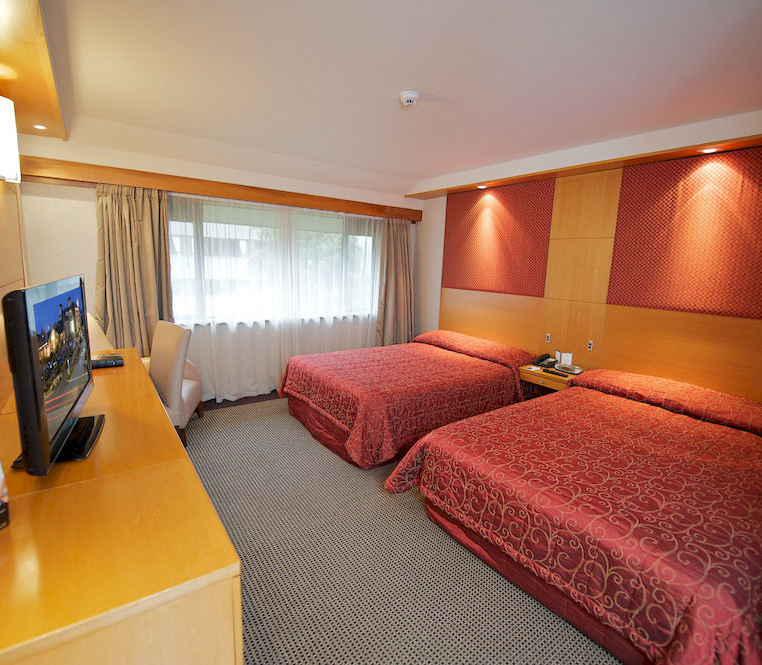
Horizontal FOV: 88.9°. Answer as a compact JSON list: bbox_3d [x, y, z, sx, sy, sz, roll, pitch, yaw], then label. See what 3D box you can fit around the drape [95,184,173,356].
[{"bbox_3d":[-2.155,-0.212,3.468,0.551,2.046,0.150,-5,13,-36],"label":"drape"}]

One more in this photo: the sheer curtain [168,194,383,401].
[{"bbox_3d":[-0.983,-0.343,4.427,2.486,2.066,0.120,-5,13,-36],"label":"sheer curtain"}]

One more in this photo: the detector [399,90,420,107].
[{"bbox_3d":[0.175,-1.431,2.366,0.110,0.050,0.110,2,10,0],"label":"detector"}]

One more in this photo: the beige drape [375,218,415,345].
[{"bbox_3d":[0.222,-0.438,5.205,0.612,2.050,0.150,-5,13,-36],"label":"beige drape"}]

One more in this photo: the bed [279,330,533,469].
[{"bbox_3d":[0.274,0.483,4.010,2.104,0.711,1.499,-5,13,-36],"label":"bed"}]

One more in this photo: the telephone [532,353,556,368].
[{"bbox_3d":[1.592,0.269,3.772,0.190,0.090,0.200,10,13,37],"label":"telephone"}]

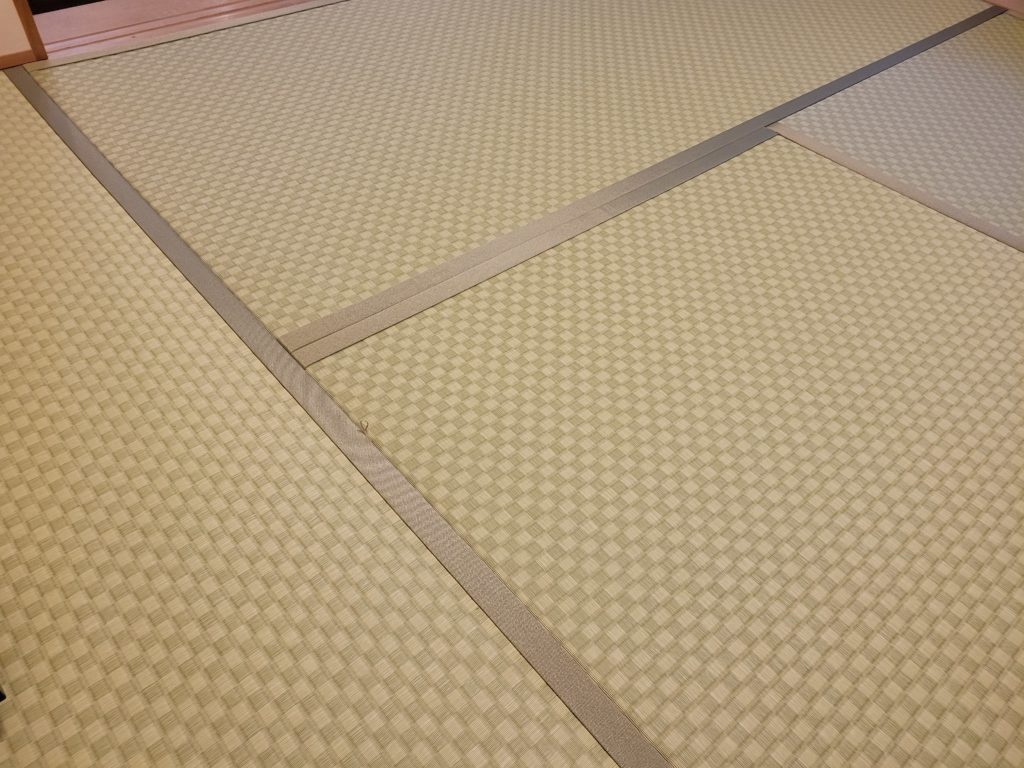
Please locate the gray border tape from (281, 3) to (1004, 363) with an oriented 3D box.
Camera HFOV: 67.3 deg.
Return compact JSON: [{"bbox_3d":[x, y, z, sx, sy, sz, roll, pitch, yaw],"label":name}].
[{"bbox_3d":[0.429,-0.430,1.275,1.780,0.008,0.061,-31,55,-29],"label":"gray border tape"}]

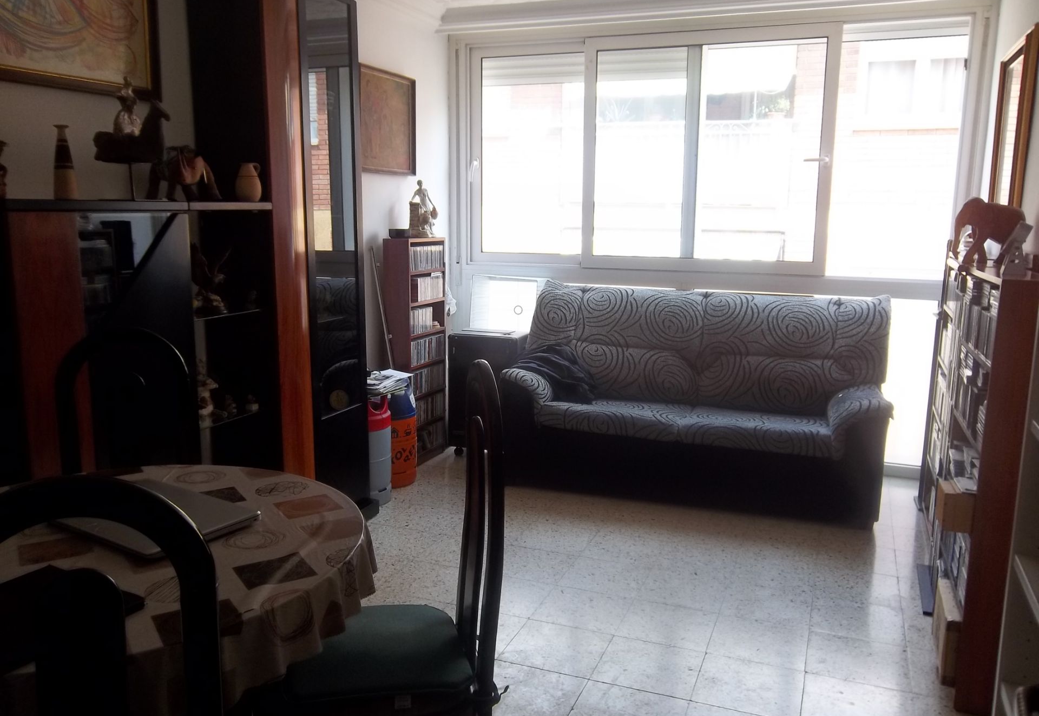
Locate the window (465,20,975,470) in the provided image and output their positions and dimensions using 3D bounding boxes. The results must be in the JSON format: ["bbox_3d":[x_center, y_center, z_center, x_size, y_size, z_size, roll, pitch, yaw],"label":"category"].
[{"bbox_3d":[0.940,-0.638,4.778,2.713,2.295,0.102,4,11,20],"label":"window"}]

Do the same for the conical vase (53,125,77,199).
[{"bbox_3d":[-1.300,-0.557,2.395,0.061,0.209,0.061,-5,12,-27],"label":"conical vase"}]

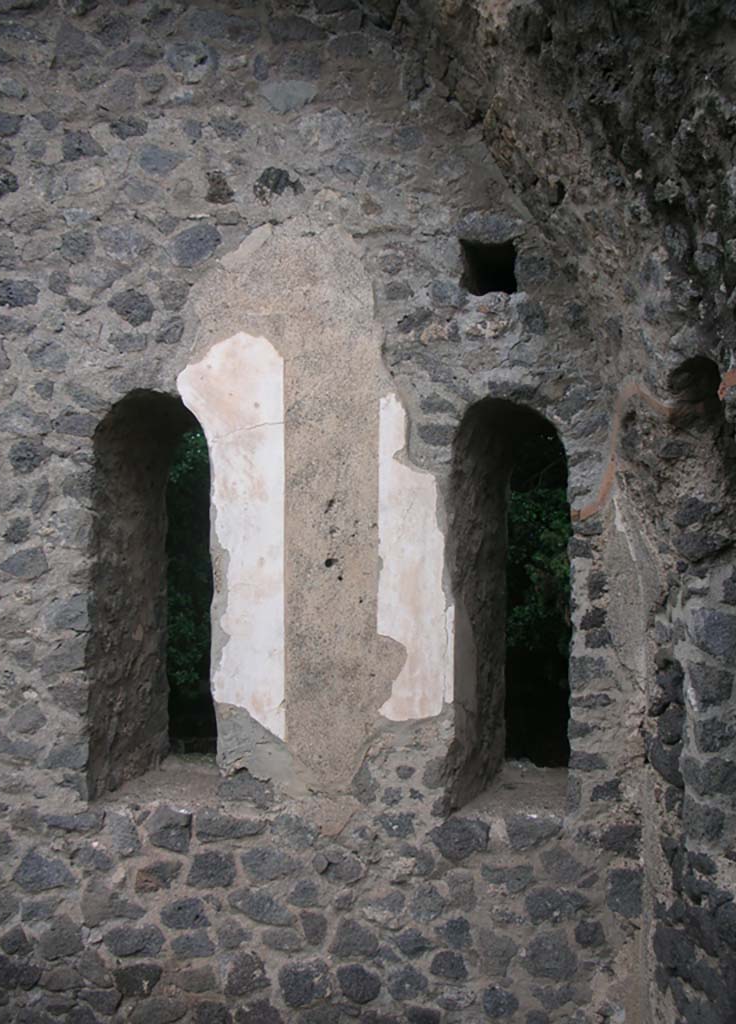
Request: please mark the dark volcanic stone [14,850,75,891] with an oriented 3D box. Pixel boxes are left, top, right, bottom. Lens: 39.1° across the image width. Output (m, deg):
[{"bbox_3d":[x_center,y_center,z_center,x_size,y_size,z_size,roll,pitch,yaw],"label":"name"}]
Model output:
[{"bbox_3d":[-1.105,1.223,3.531,0.212,0.146,0.130,0,-3,0],"label":"dark volcanic stone"}]

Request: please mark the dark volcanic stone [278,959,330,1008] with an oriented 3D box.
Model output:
[{"bbox_3d":[-0.201,1.514,3.362,0.167,0.156,0.110,0,-4,3],"label":"dark volcanic stone"}]

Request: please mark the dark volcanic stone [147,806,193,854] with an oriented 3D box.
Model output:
[{"bbox_3d":[-0.702,1.123,3.663,0.158,0.158,0.114,0,-4,0],"label":"dark volcanic stone"}]

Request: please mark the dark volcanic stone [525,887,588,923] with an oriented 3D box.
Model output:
[{"bbox_3d":[0.620,1.297,3.452,0.201,0.117,0.100,0,-3,0],"label":"dark volcanic stone"}]

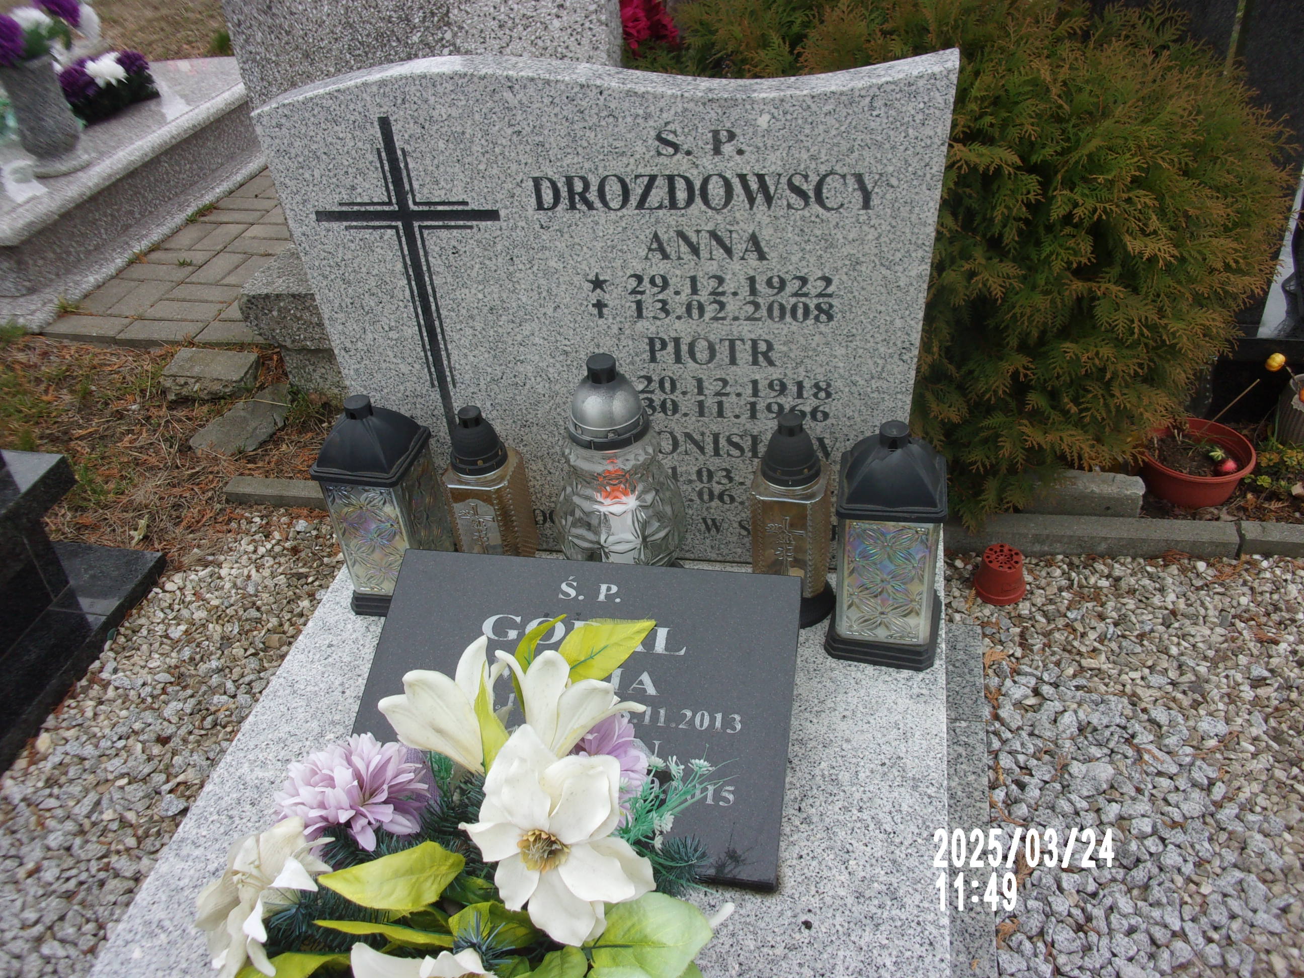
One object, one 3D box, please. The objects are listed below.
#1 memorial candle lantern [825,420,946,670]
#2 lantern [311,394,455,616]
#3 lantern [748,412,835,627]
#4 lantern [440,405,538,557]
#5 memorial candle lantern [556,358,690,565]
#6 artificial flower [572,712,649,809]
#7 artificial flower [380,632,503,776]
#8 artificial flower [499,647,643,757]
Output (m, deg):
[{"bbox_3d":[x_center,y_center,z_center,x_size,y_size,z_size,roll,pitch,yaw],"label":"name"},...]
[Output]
[{"bbox_3d":[0.285,0.055,1.272,0.135,0.313,0.135,4,40,12],"label":"memorial candle lantern"},{"bbox_3d":[-0.364,0.015,1.448,0.138,0.320,0.138,4,38,14],"label":"lantern"},{"bbox_3d":[0.180,0.031,1.361,0.118,0.300,0.118,5,38,14],"label":"lantern"},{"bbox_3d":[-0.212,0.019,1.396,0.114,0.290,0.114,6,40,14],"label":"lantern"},{"bbox_3d":[-0.042,0.002,1.359,0.180,0.390,0.180,3,37,12],"label":"memorial candle lantern"},{"bbox_3d":[-0.070,0.286,1.085,0.136,0.085,0.122,16,42,-4],"label":"artificial flower"},{"bbox_3d":[-0.219,0.224,1.100,0.135,0.125,0.125,-21,65,-19],"label":"artificial flower"},{"bbox_3d":[-0.086,0.226,1.090,0.155,0.125,0.125,1,62,9],"label":"artificial flower"}]

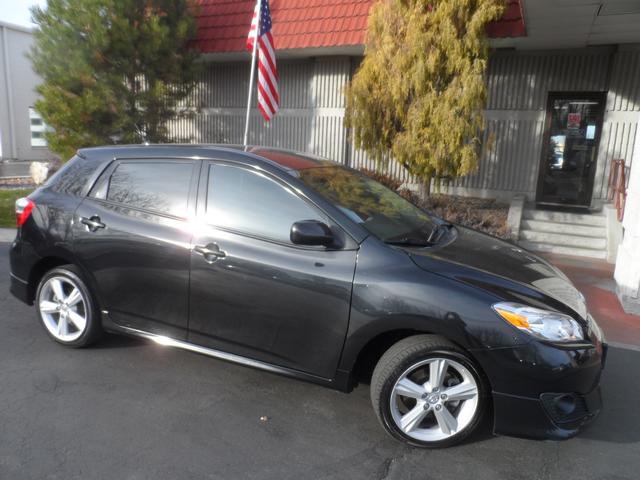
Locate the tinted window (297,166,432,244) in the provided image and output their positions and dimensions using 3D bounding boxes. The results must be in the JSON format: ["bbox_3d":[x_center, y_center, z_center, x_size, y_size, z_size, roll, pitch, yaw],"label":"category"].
[{"bbox_3d":[0.411,-0.273,3.129,0.899,0.140,1.360,39,20,11],"label":"tinted window"}]

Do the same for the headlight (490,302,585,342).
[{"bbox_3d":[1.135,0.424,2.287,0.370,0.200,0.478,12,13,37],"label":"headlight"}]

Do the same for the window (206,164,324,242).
[{"bbox_3d":[-0.303,-0.213,2.673,0.947,0.422,0.070,8,-12,20],"label":"window"}]

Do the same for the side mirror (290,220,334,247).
[{"bbox_3d":[-0.021,-0.030,2.299,0.170,0.150,0.220,8,11,20],"label":"side mirror"}]

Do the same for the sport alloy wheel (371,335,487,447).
[{"bbox_3d":[0.600,0.817,2.410,0.640,0.640,0.220,3,10,-4],"label":"sport alloy wheel"}]

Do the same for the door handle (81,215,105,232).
[{"bbox_3d":[-1.519,-0.104,2.941,0.200,0.100,0.060,8,11,20],"label":"door handle"}]

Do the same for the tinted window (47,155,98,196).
[{"bbox_3d":[-1.806,-0.476,3.250,0.421,0.300,0.060,9,-11,27],"label":"tinted window"}]

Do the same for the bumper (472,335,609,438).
[{"bbox_3d":[1.426,0.675,2.887,0.680,0.550,1.750,8,11,20],"label":"bumper"}]

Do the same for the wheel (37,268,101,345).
[{"bbox_3d":[-1.823,0.482,3.292,0.640,0.640,0.220,8,11,20],"label":"wheel"}]

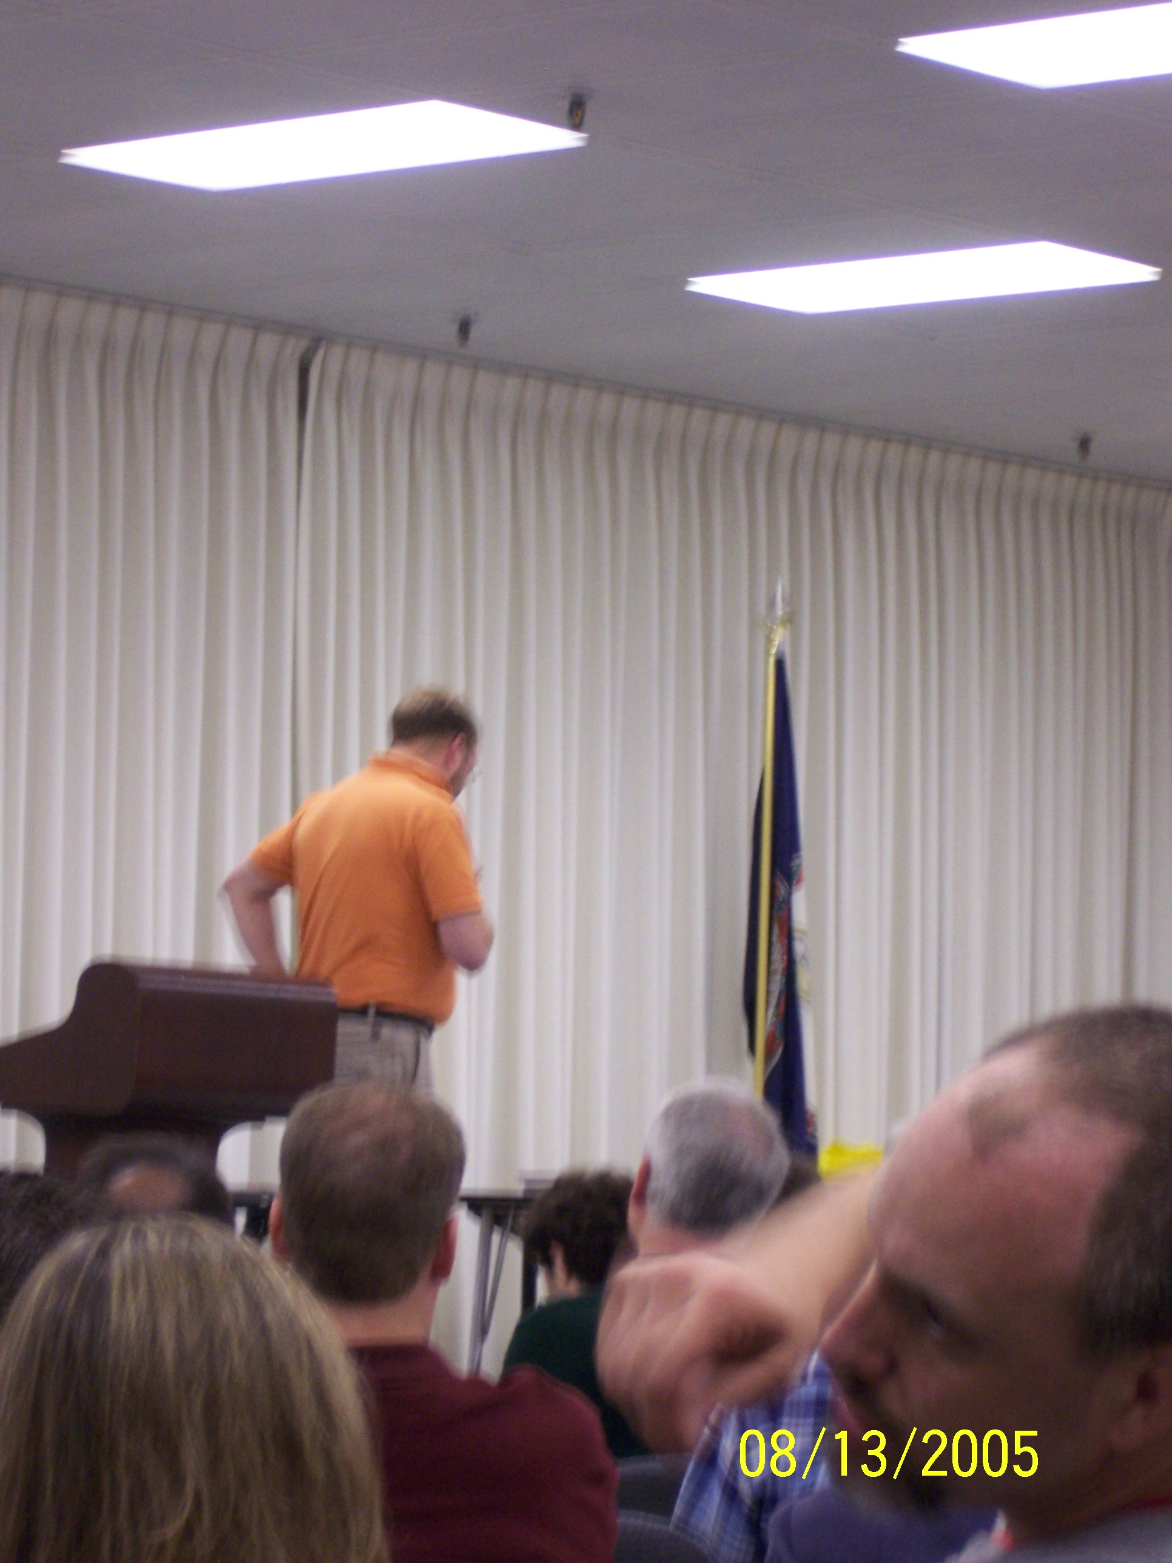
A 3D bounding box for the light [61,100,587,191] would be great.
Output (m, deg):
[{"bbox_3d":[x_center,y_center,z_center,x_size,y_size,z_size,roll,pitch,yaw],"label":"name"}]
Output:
[{"bbox_3d":[-0.623,-1.510,13.987,1.190,0.080,0.590,-2,-5,39],"label":"light"}]

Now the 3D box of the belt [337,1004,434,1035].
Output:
[{"bbox_3d":[-0.469,0.503,12.600,0.280,0.060,0.360,3,-5,-35],"label":"belt"}]

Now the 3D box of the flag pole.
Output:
[{"bbox_3d":[0.533,0.688,18.015,0.080,2.583,0.080,0,-5,39],"label":"flag pole"}]

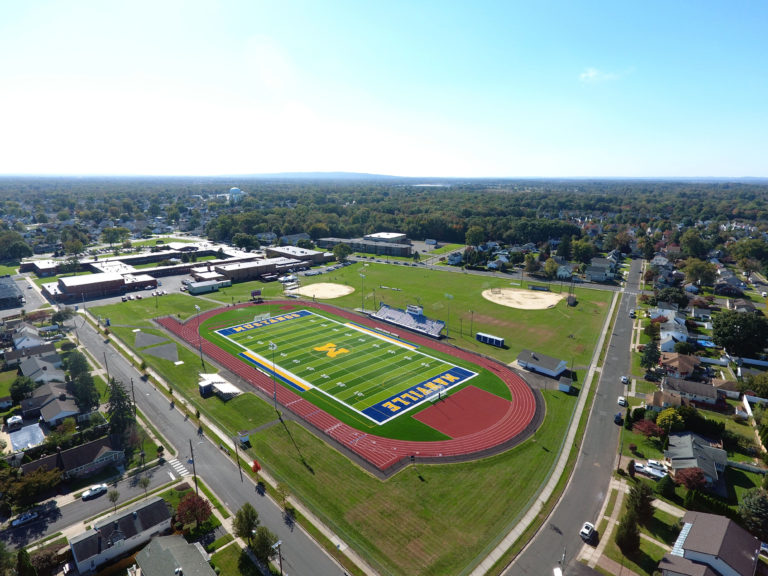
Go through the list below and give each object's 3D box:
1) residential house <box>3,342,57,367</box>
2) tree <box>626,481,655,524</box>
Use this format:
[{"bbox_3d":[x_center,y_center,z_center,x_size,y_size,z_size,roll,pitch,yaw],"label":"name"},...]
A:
[{"bbox_3d":[-138.131,25.859,173.915,15.200,5.000,8.500,-13,19,-41],"label":"residential house"},{"bbox_3d":[54.830,45.640,94.720,5.300,8.200,5.300,1,14,0],"label":"tree"}]

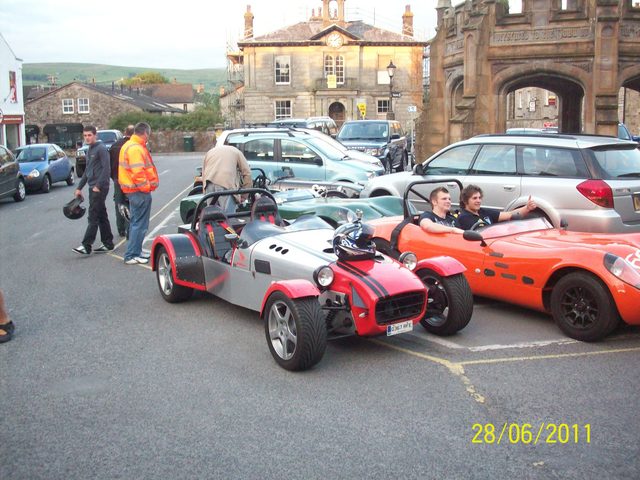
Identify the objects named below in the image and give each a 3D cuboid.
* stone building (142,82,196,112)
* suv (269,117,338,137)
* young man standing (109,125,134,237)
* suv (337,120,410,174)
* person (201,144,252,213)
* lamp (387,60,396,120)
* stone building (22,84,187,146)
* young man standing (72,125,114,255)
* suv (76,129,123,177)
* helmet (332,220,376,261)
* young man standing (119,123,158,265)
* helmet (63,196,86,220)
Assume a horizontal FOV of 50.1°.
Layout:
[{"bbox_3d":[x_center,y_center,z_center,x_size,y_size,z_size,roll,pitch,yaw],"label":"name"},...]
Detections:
[{"bbox_3d":[-20.539,-17.147,91.047,8.500,7.000,6.500,0,9,6],"label":"stone building"},{"bbox_3d":[-0.950,-3.864,26.800,1.850,1.830,4.600,3,10,25],"label":"suv"},{"bbox_3d":[-3.089,-0.907,10.789,0.560,1.790,0.450,3,10,20],"label":"young man standing"},{"bbox_3d":[1.700,-2.898,22.000,1.950,1.830,4.750,2,9,16],"label":"suv"},{"bbox_3d":[-1.182,-0.544,9.324,0.560,1.480,0.700,3,10,25],"label":"person"},{"bbox_3d":[3.483,-6.383,33.364,0.450,4.610,0.450,-1,9,0],"label":"lamp"},{"bbox_3d":[-20.002,-11.497,64.011,13.400,5.830,9.000,2,9,16],"label":"stone building"},{"bbox_3d":[-3.221,-0.695,9.548,0.620,1.770,0.560,-7,11,-33],"label":"young man standing"},{"bbox_3d":[-9.050,-3.631,28.400,1.800,1.800,4.600,-3,9,-16],"label":"suv"},{"bbox_3d":[0.272,0.004,5.400,0.340,0.270,0.260,2,10,20],"label":"helmet"},{"bbox_3d":[-2.390,-0.601,8.817,0.500,1.790,0.560,-2,9,-7],"label":"young man standing"},{"bbox_3d":[-3.499,-0.449,9.750,0.340,0.260,0.250,-29,6,17],"label":"helmet"}]

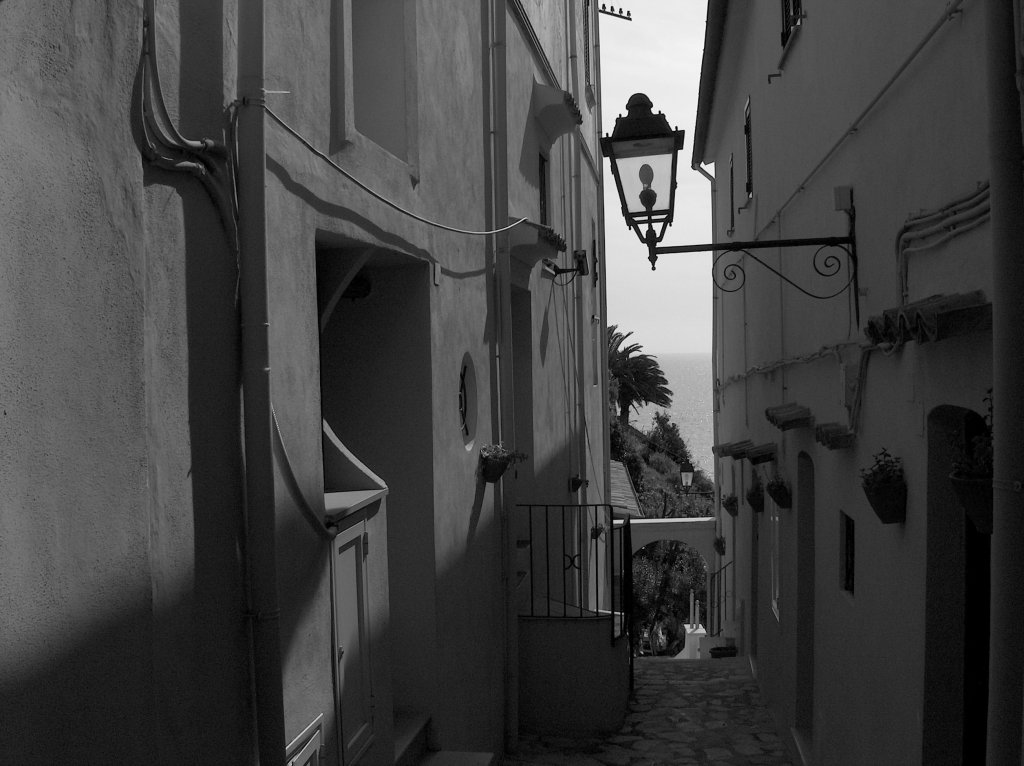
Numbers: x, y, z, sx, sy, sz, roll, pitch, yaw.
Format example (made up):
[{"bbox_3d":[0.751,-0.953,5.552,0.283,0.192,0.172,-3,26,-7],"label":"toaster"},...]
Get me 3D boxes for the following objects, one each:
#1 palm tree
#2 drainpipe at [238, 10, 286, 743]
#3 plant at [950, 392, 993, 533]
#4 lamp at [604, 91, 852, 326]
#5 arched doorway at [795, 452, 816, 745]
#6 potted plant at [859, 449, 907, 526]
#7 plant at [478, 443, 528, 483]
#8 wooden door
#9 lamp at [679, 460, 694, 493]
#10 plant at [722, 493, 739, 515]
[{"bbox_3d":[6.747,-0.446,65.000,5.800,6.100,5.800,0,2,9],"label":"palm tree"},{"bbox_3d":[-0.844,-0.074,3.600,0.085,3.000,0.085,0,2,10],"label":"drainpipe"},{"bbox_3d":[1.357,0.230,3.160,0.200,0.410,0.220,0,2,9],"label":"plant"},{"bbox_3d":[1.175,-0.944,5.880,1.360,1.180,0.440,0,2,9],"label":"lamp"},{"bbox_3d":[2.264,1.600,8.109,0.280,2.120,1.080,0,2,9],"label":"arched doorway"},{"bbox_3d":[1.545,0.431,4.530,0.180,0.305,0.220,0,2,9],"label":"potted plant"},{"bbox_3d":[-0.065,0.552,7.500,0.310,0.290,0.260,0,2,10],"label":"plant"},{"bbox_3d":[-0.701,1.182,4.870,0.050,1.000,0.480,0,2,10],"label":"wooden door"},{"bbox_3d":[4.809,2.593,30.000,0.420,0.940,0.420,0,2,9],"label":"lamp"},{"bbox_3d":[2.964,1.644,14.800,0.220,0.330,0.240,0,2,9],"label":"plant"}]

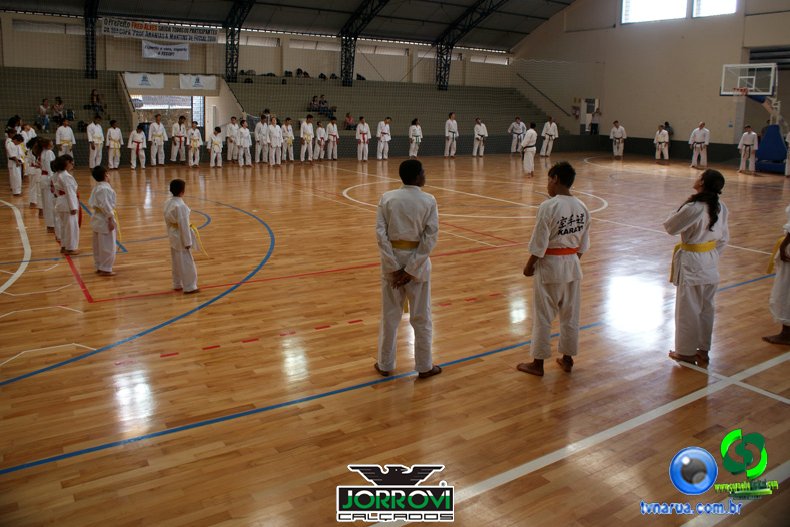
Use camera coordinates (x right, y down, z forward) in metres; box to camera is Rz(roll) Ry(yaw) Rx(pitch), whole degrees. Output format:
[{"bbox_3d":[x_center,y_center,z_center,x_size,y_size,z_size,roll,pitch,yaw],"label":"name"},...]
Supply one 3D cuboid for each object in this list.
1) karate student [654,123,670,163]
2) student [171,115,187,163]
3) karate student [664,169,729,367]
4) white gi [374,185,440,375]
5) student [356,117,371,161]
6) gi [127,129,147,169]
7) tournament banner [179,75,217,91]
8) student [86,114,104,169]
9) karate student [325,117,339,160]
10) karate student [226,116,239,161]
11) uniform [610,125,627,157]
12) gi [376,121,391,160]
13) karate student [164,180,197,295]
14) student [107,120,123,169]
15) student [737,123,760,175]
[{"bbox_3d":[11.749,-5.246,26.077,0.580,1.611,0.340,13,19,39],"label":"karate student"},{"bbox_3d":[-7.414,-4.228,20.268,0.530,1.558,0.300,-7,17,-29],"label":"student"},{"bbox_3d":[2.240,0.034,4.402,0.420,1.461,0.380,-4,15,-21],"label":"karate student"},{"bbox_3d":[0.095,0.102,4.311,0.470,1.350,0.330,2,14,3],"label":"white gi"},{"bbox_3d":[-1.228,-4.800,23.314,0.560,1.420,0.340,0,14,-6],"label":"student"},{"bbox_3d":[-8.084,-3.559,18.605,0.520,1.174,0.300,-7,16,-28],"label":"gi"},{"bbox_3d":[-8.549,-7.883,25.804,1.559,0.566,0.050,-8,17,-33],"label":"tournament banner"},{"bbox_3d":[-9.447,-3.832,18.692,0.550,1.680,0.360,-12,19,-41],"label":"student"},{"bbox_3d":[-2.391,-4.858,23.030,0.500,1.637,0.310,-8,17,-32],"label":"karate student"},{"bbox_3d":[-5.939,-4.454,21.723,0.480,1.330,0.330,-5,16,-24],"label":"karate student"},{"bbox_3d":[10.475,-5.718,27.742,0.700,1.492,0.360,8,16,24],"label":"uniform"},{"bbox_3d":[-0.440,-4.810,23.203,0.520,1.497,0.320,-4,15,-19],"label":"gi"},{"bbox_3d":[-2.159,-0.278,5.992,0.330,1.139,0.260,14,19,42],"label":"karate student"},{"bbox_3d":[-8.787,-3.622,18.598,0.500,1.290,0.280,-7,16,-28],"label":"student"},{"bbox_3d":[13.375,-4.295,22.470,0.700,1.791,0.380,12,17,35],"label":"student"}]

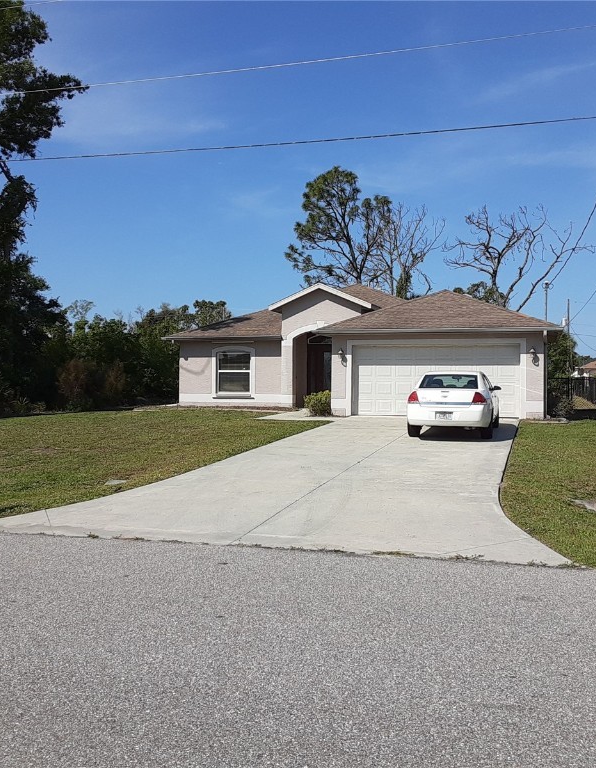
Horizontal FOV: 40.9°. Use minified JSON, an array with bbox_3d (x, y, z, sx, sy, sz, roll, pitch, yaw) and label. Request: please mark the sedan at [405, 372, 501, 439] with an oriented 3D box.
[{"bbox_3d":[3.720,0.390,18.650,1.860,1.470,5.050,0,1,16],"label":"sedan"}]

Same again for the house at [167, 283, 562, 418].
[{"bbox_3d":[2.650,-1.650,30.900,13.700,5.100,14.800,0,1,15],"label":"house"}]

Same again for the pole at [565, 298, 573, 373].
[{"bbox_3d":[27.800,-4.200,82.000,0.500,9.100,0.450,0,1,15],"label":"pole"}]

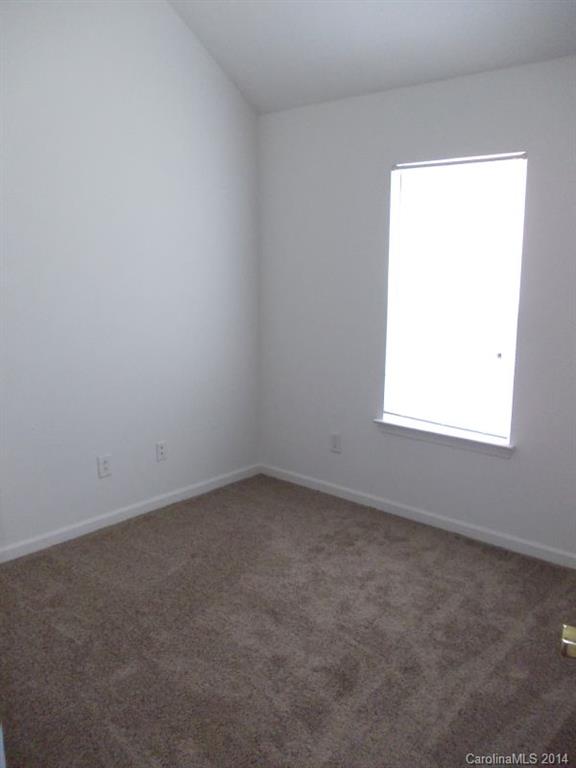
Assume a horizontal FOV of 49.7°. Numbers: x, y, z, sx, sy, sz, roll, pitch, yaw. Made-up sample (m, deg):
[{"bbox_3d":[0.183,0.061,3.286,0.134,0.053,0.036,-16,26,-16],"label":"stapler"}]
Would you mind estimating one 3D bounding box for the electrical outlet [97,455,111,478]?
[{"bbox_3d":[-1.001,0.453,3.410,0.012,0.119,0.076,9,14,40],"label":"electrical outlet"}]

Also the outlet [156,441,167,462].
[{"bbox_3d":[-0.745,0.403,3.698,0.012,0.119,0.076,9,14,40],"label":"outlet"}]

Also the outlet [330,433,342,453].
[{"bbox_3d":[0.301,0.368,3.899,0.076,0.119,0.012,9,14,40],"label":"outlet"}]

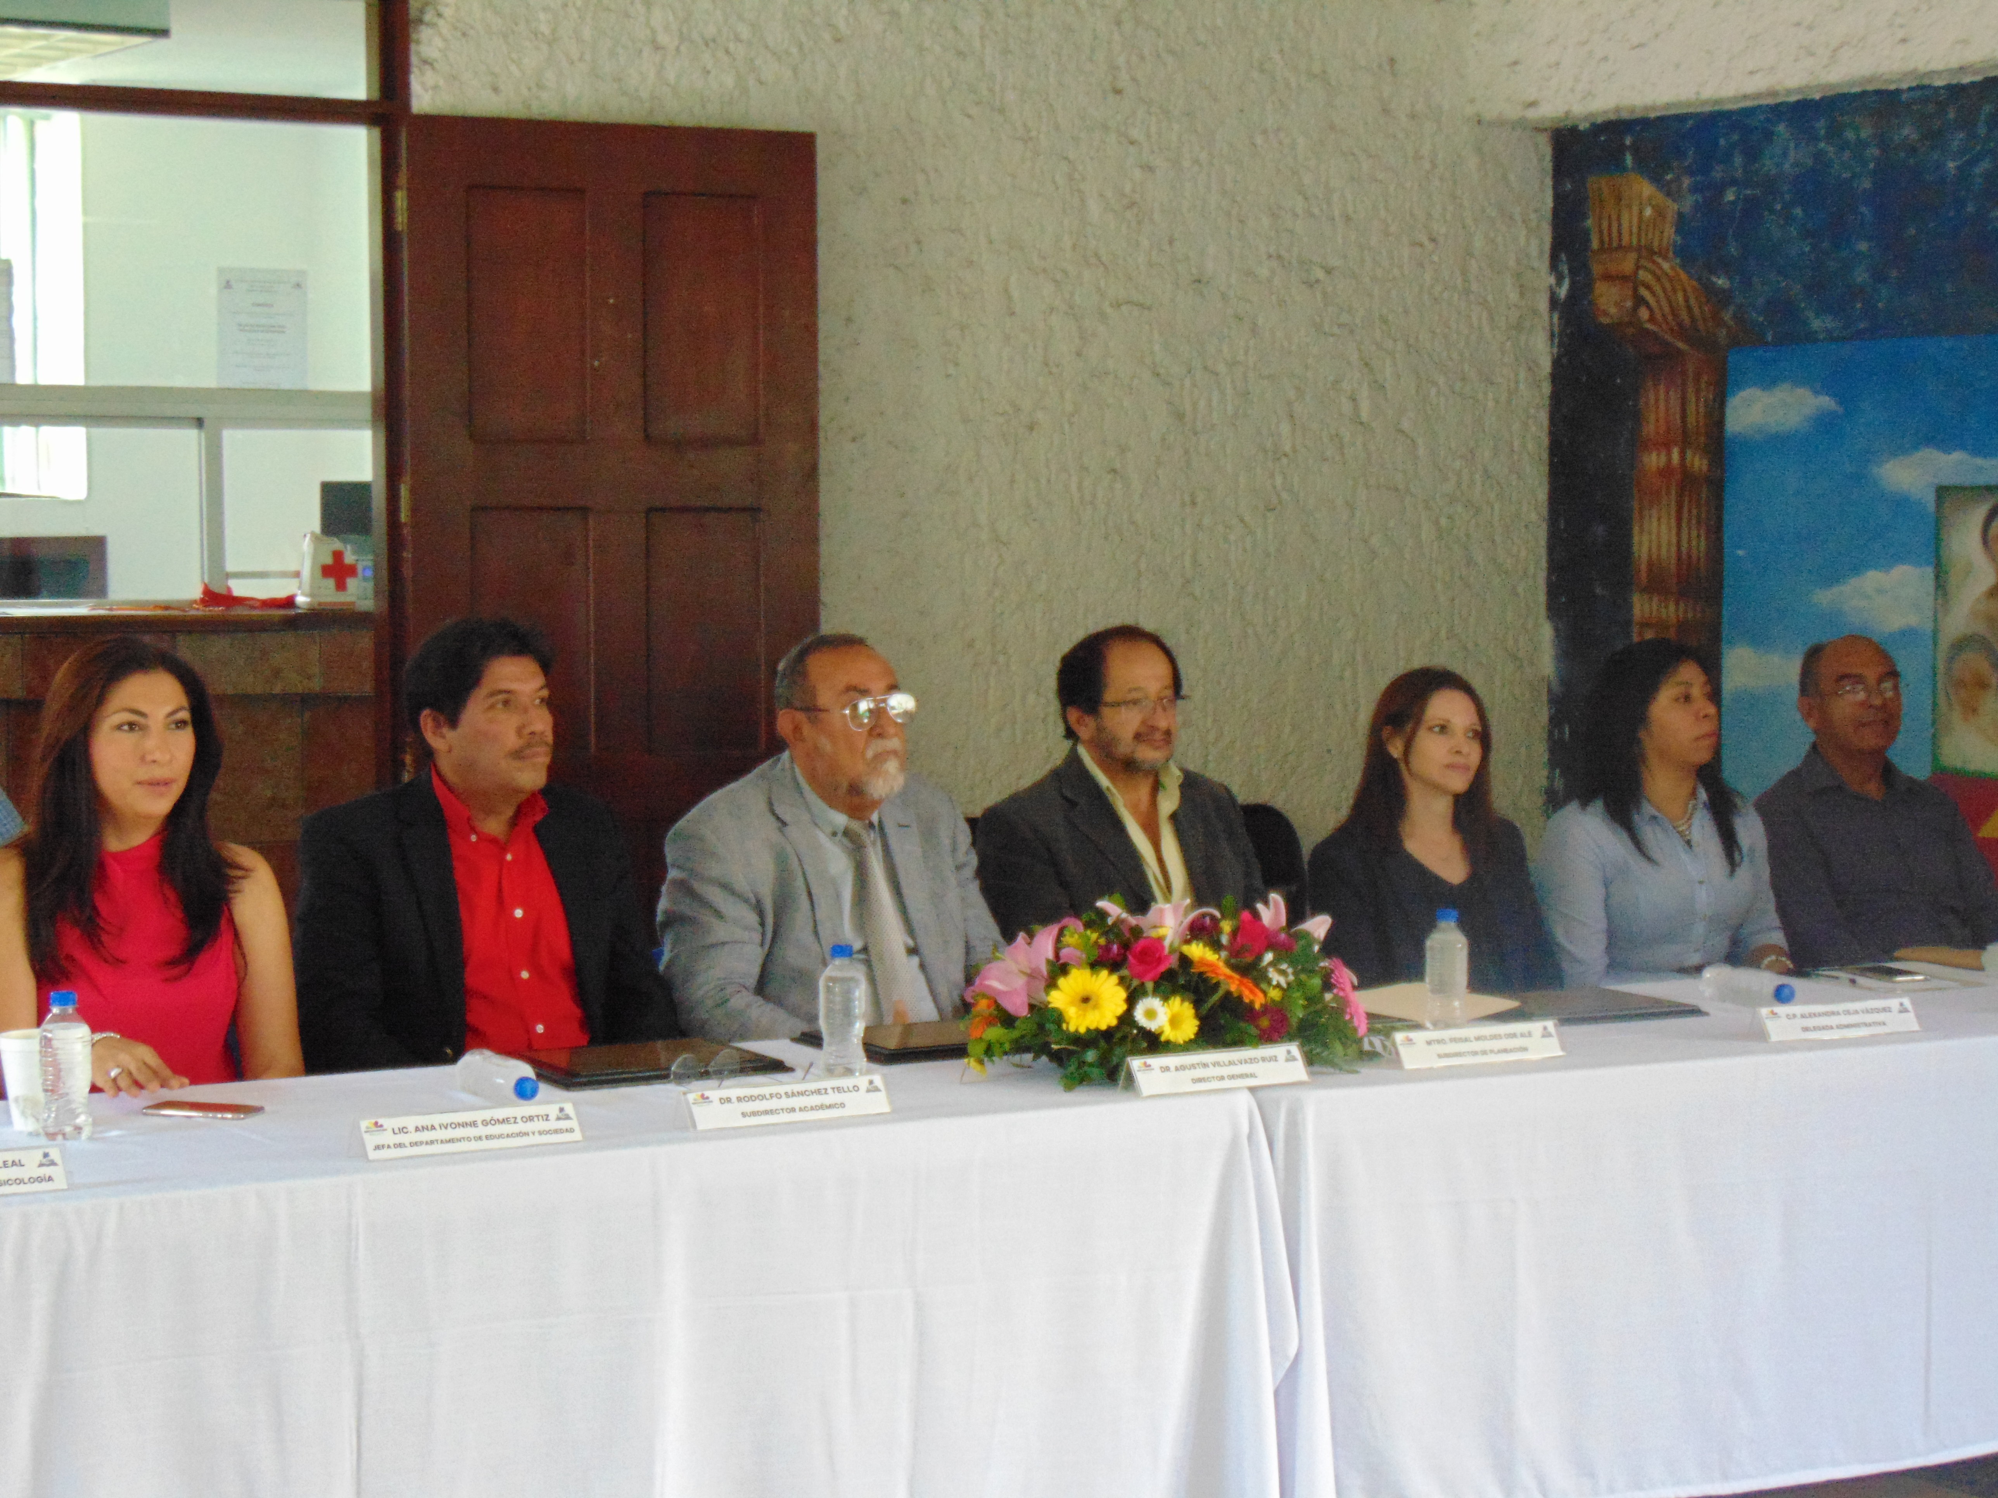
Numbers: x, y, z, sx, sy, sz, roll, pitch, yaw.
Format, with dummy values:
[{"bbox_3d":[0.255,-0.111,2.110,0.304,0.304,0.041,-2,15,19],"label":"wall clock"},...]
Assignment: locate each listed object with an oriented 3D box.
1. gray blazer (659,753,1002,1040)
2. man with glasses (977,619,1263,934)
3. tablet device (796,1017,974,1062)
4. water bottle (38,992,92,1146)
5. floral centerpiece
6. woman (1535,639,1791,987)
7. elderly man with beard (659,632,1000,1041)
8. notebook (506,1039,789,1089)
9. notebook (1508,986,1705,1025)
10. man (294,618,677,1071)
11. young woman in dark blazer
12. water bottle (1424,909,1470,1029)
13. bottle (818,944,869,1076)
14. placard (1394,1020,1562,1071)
[{"bbox_3d":[-0.257,0.339,6.069,0.520,0.660,0.400,-3,5,-34],"label":"gray blazer"},{"bbox_3d":[0.280,0.479,6.372,0.520,1.329,0.700,-3,5,-33],"label":"man with glasses"},{"bbox_3d":[-0.083,0.416,5.921,0.340,0.020,0.295,-2,5,-29],"label":"tablet device"},{"bbox_3d":[-1.194,0.402,5.234,0.067,0.187,0.067,-2,5,-30],"label":"water bottle"},{"bbox_3d":[0.242,0.317,5.844,0.580,0.230,0.400,-2,5,-30],"label":"floral centerpiece"},{"bbox_3d":[1.189,0.468,6.801,0.460,1.290,0.680,-3,5,-33],"label":"woman"},{"bbox_3d":[-0.180,0.498,6.080,0.540,1.336,0.760,-2,5,-31],"label":"elderly man with beard"},{"bbox_3d":[-0.502,0.444,5.803,0.349,0.020,0.255,-2,5,-30],"label":"notebook"},{"bbox_3d":[0.865,0.391,6.310,0.335,0.018,0.330,-2,4,-23],"label":"notebook"},{"bbox_3d":[-0.652,0.501,5.846,0.550,1.360,0.700,-3,5,-35],"label":"man"},{"bbox_3d":[0.778,0.501,6.622,0.460,1.255,0.700,-2,4,-28],"label":"young woman in dark blazer"},{"bbox_3d":[0.669,0.324,6.110,0.064,0.178,0.064,0,4,0],"label":"water bottle"},{"bbox_3d":[-0.218,0.364,5.749,0.067,0.187,0.067,0,4,0],"label":"bottle"},{"bbox_3d":[0.671,0.415,5.762,0.279,0.045,0.050,-2,5,-29],"label":"placard"}]

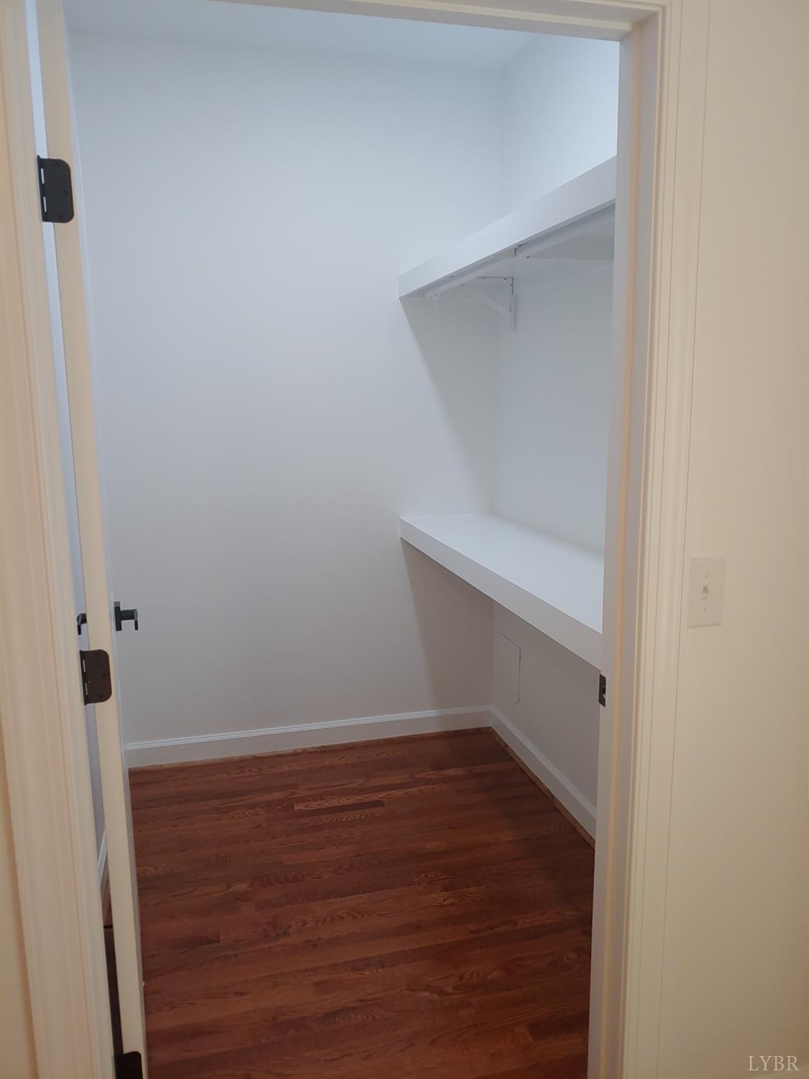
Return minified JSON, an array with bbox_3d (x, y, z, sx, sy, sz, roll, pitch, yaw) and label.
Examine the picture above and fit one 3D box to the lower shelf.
[{"bbox_3d":[0.408,0.094,2.438,0.407,0.084,1.742,-3,11,-15],"label":"lower shelf"}]

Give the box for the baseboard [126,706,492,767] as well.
[{"bbox_3d":[-0.376,0.832,3.283,1.575,0.114,0.018,-3,11,-13],"label":"baseboard"}]

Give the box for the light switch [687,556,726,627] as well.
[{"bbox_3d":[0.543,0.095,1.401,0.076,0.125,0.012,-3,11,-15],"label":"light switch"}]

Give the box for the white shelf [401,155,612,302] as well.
[{"bbox_3d":[0.398,-0.838,2.268,0.407,0.084,1.742,-3,11,-15],"label":"white shelf"}]

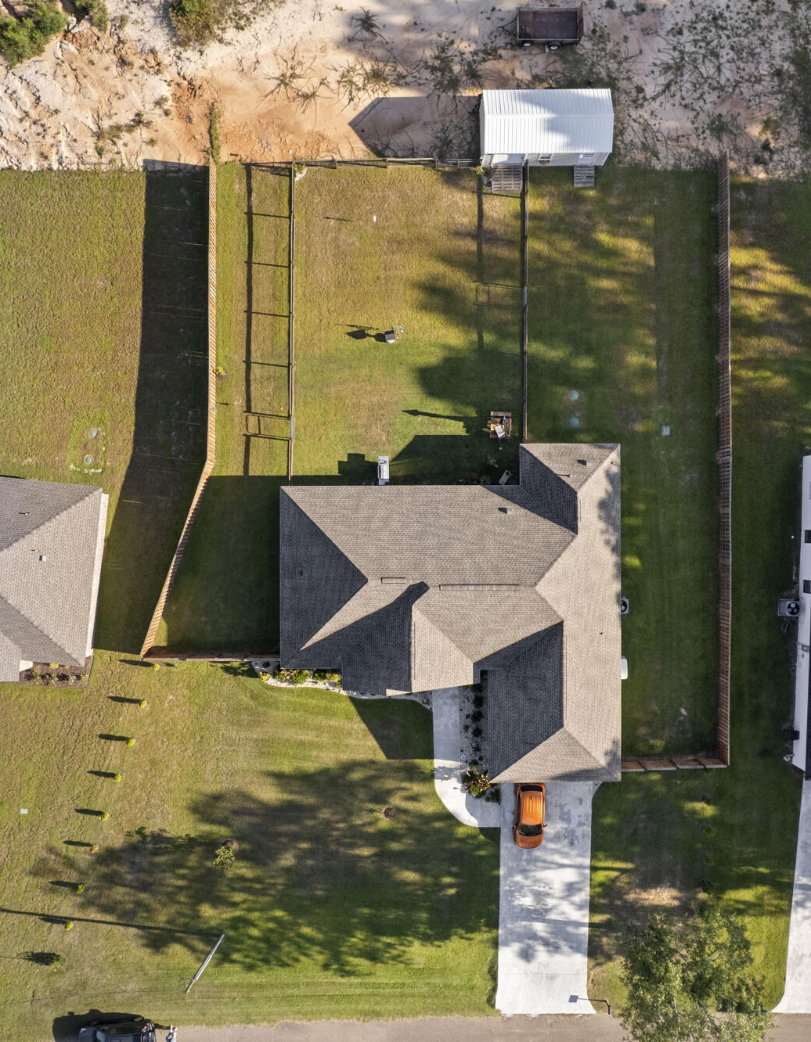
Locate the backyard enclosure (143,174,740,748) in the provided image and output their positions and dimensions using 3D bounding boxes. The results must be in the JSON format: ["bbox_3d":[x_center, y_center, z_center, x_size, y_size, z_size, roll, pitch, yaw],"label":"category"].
[{"bbox_3d":[1.933,-3.469,55.509,33.500,2.000,35.200,0,90,0],"label":"backyard enclosure"}]

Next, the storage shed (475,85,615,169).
[{"bbox_3d":[8.250,-23.150,56.400,7.450,3.300,3.650,0,90,1],"label":"storage shed"}]

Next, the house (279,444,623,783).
[{"bbox_3d":[2.597,5.194,53.279,19.200,6.400,19.000,0,90,0],"label":"house"}]

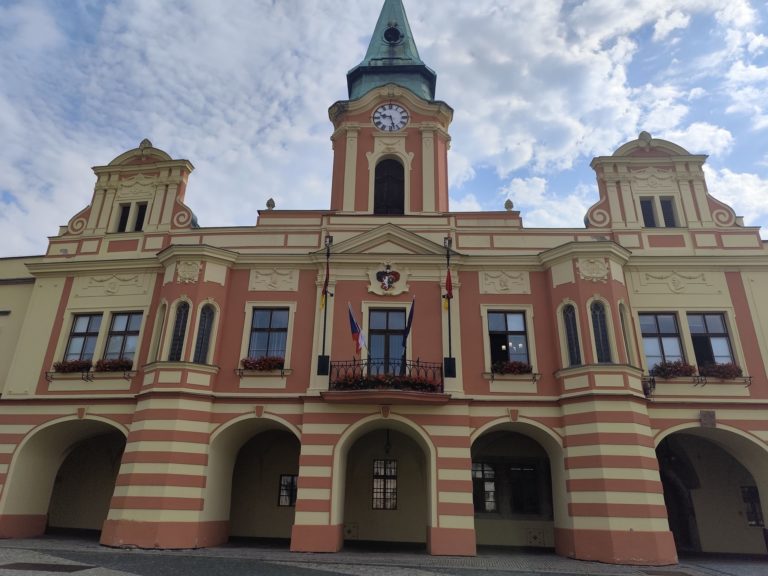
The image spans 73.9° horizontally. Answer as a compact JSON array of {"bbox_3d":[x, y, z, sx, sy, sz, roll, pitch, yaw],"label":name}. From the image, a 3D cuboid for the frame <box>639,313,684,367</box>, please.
[{"bbox_3d":[9.319,1.744,17.039,1.332,1.981,0.150,0,-22,3],"label":"frame"}]

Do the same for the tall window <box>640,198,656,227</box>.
[{"bbox_3d":[9.875,-2.803,18.956,0.569,1.341,0.150,0,-22,3],"label":"tall window"}]

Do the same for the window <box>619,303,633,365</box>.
[{"bbox_3d":[7.728,1.436,16.363,0.409,2.060,0.150,20,-29,-39],"label":"window"}]

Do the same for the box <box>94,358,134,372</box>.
[{"bbox_3d":[-9.572,2.784,18.160,1.250,0.400,0.360,0,-22,3],"label":"box"}]

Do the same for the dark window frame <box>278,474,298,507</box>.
[{"bbox_3d":[-3.516,7.774,19.556,0.926,1.135,0.150,0,-22,3],"label":"dark window frame"}]

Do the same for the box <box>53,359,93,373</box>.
[{"bbox_3d":[-11.113,2.812,18.229,1.250,0.380,0.360,0,-22,3],"label":"box"}]

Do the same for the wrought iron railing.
[{"bbox_3d":[0.087,2.901,16.606,3.631,1.061,1.050,0,-22,3],"label":"wrought iron railing"}]

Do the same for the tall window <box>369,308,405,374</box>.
[{"bbox_3d":[0.118,2.127,17.618,1.283,2.927,0.200,0,-22,3],"label":"tall window"}]

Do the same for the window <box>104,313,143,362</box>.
[{"bbox_3d":[-9.234,1.767,18.036,1.219,2.030,0.150,-2,-22,7],"label":"window"}]

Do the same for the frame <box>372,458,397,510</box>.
[{"bbox_3d":[0.043,7.399,19.169,0.905,1.769,0.150,0,-22,2],"label":"frame"}]

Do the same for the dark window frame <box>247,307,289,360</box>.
[{"bbox_3d":[-3.923,1.628,17.284,1.275,2.093,0.150,0,-22,2],"label":"dark window frame"}]

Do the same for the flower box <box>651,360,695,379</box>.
[{"bbox_3d":[9.516,2.685,16.774,1.300,0.470,0.360,0,-22,3],"label":"flower box"}]

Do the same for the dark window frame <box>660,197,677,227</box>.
[{"bbox_3d":[10.557,-2.808,18.946,0.596,1.373,0.145,0,-22,3],"label":"dark window frame"}]

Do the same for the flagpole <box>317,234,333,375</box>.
[{"bbox_3d":[-1.930,0.499,17.173,0.369,4.862,0.349,0,-17,2],"label":"flagpole"}]

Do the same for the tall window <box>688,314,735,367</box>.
[{"bbox_3d":[10.909,1.735,16.956,1.319,1.971,0.150,0,-22,3],"label":"tall window"}]

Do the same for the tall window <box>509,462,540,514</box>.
[{"bbox_3d":[5.266,7.498,19.102,1.144,1.827,0.180,0,-22,3],"label":"tall window"}]

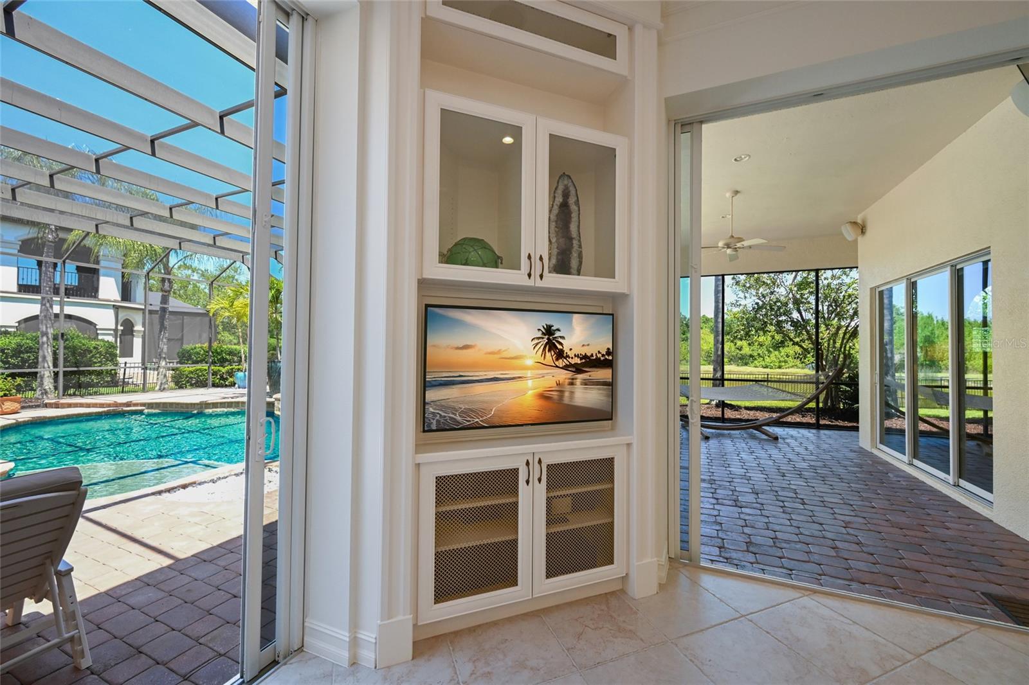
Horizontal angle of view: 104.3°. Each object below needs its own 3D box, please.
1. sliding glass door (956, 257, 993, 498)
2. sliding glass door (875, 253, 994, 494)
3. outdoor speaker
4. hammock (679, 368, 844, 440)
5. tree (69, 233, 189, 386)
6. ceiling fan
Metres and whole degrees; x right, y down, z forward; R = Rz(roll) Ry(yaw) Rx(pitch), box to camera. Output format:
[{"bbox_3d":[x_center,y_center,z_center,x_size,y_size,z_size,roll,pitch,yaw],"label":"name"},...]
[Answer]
[{"bbox_3d":[4.577,0.343,3.967,0.060,2.320,0.740,0,-1,23],"label":"sliding glass door"},{"bbox_3d":[4.883,0.359,4.739,0.110,2.370,2.450,0,-1,23],"label":"sliding glass door"},{"bbox_3d":[5.233,-1.711,6.185,0.230,0.260,0.220,-24,-10,21],"label":"outdoor speaker"},{"bbox_3d":[3.839,1.022,7.202,4.000,1.240,1.250,1,-1,1],"label":"hammock"},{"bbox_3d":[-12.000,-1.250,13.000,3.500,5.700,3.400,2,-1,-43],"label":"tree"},{"bbox_3d":[2.950,-1.579,5.425,1.400,0.960,1.400,1,-1,0],"label":"ceiling fan"}]

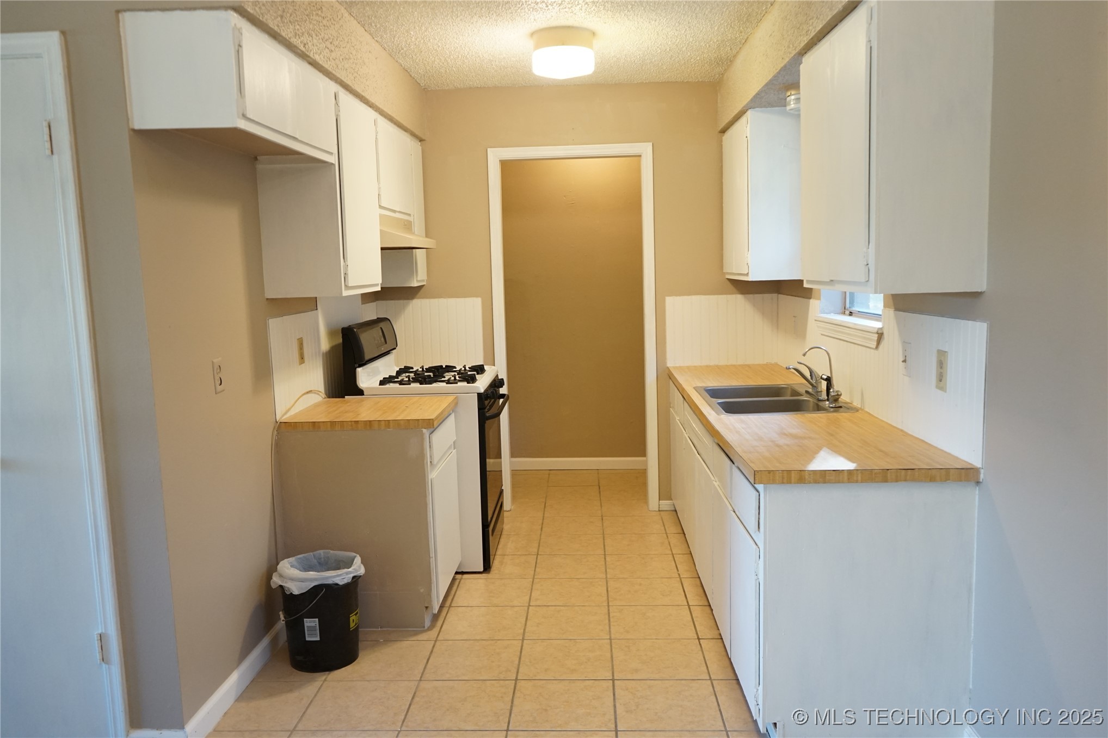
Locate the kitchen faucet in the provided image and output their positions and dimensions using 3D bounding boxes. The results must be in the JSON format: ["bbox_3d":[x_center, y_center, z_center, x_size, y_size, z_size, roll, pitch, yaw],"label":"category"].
[{"bbox_3d":[1.106,0.006,3.719,0.190,0.245,0.440,-1,7,2],"label":"kitchen faucet"}]

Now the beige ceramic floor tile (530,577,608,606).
[{"bbox_3d":[0.070,0.995,3.828,0.333,0.010,0.325,-1,7,2],"label":"beige ceramic floor tile"}]

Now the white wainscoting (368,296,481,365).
[{"bbox_3d":[-0.719,-0.193,5.022,0.613,0.428,0.012,-1,7,2],"label":"white wainscoting"}]

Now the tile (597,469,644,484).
[{"bbox_3d":[0.481,0.743,5.793,0.331,0.010,0.320,-1,7,2],"label":"tile"}]

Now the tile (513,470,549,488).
[{"bbox_3d":[-0.196,0.768,5.881,0.334,0.010,0.332,-1,7,2],"label":"tile"}]

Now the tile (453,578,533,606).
[{"bbox_3d":[-0.271,1.002,3.838,0.331,0.010,0.320,-1,7,2],"label":"tile"}]

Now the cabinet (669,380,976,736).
[{"bbox_3d":[0.939,0.577,3.756,0.622,0.816,2.557,-1,7,2],"label":"cabinet"}]

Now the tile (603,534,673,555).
[{"bbox_3d":[0.434,0.917,4.494,0.334,0.010,0.332,-1,7,2],"label":"tile"}]

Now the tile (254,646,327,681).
[{"bbox_3d":[-0.931,1.089,3.209,0.253,0.010,0.325,-1,7,2],"label":"tile"}]

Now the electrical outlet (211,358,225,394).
[{"bbox_3d":[-1.131,0.024,2.909,0.010,0.116,0.073,-1,7,2],"label":"electrical outlet"}]

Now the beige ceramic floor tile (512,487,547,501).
[{"bbox_3d":[-0.209,0.810,5.521,0.334,0.010,0.332,-1,7,2],"label":"beige ceramic floor tile"}]

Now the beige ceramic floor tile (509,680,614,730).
[{"bbox_3d":[0.033,1.116,2.856,0.334,0.010,0.332,-1,7,2],"label":"beige ceramic floor tile"}]

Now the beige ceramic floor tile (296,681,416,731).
[{"bbox_3d":[-0.656,1.143,2.922,0.337,0.010,0.335,-1,7,2],"label":"beige ceramic floor tile"}]

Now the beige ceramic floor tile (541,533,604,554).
[{"bbox_3d":[0.094,0.922,4.507,0.334,0.010,0.332,-1,7,2],"label":"beige ceramic floor tile"}]

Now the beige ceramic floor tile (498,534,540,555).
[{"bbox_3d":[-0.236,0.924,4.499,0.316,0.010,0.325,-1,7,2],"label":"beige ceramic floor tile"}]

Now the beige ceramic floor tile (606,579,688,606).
[{"bbox_3d":[0.409,0.995,3.833,0.334,0.010,0.332,-1,7,2],"label":"beige ceramic floor tile"}]

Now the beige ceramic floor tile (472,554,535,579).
[{"bbox_3d":[-0.262,0.980,4.249,0.337,0.010,0.335,-1,7,2],"label":"beige ceramic floor tile"}]

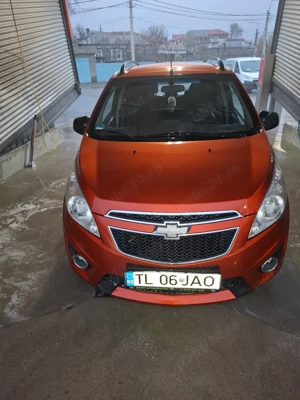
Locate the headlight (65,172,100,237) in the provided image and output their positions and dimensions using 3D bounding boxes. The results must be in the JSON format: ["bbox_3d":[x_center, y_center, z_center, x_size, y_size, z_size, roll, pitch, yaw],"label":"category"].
[{"bbox_3d":[-0.423,-0.034,1.693,0.330,0.260,0.580,0,28,5],"label":"headlight"}]

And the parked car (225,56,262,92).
[{"bbox_3d":[6.516,-8.875,18.500,1.900,1.950,4.750,-3,28,0],"label":"parked car"}]

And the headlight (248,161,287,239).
[{"bbox_3d":[0.704,-0.036,1.600,0.330,0.260,0.580,0,28,5],"label":"headlight"}]

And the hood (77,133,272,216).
[{"bbox_3d":[0.140,-0.184,1.702,1.360,0.260,0.880,0,28,5],"label":"hood"}]

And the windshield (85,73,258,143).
[{"bbox_3d":[0.176,-0.776,2.154,1.340,0.430,0.730,0,28,5],"label":"windshield"}]

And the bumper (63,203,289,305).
[{"bbox_3d":[0.136,0.265,1.649,1.580,0.520,0.540,0,28,5],"label":"bumper"}]

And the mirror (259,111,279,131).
[{"bbox_3d":[0.989,-0.680,2.276,0.190,0.150,0.120,0,28,5],"label":"mirror"}]

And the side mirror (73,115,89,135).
[{"bbox_3d":[-0.591,-0.677,2.406,0.190,0.150,0.120,0,28,5],"label":"side mirror"}]

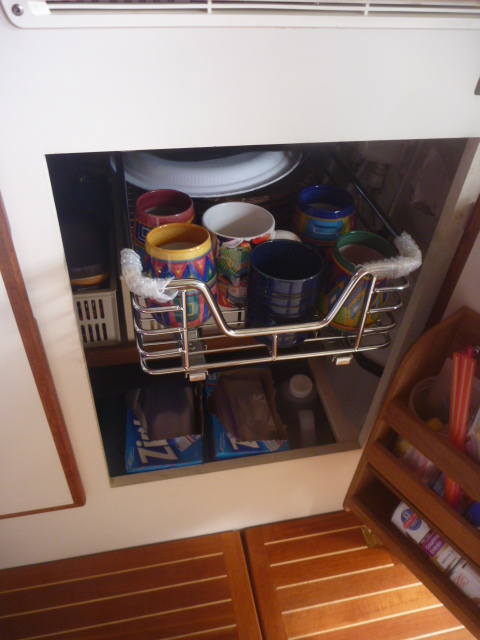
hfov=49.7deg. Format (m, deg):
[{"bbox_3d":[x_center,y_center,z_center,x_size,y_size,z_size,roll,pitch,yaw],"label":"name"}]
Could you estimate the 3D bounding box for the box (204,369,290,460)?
[{"bbox_3d":[0.007,0.184,0.934,0.121,0.088,0.185,-3,42,-9],"label":"box"}]

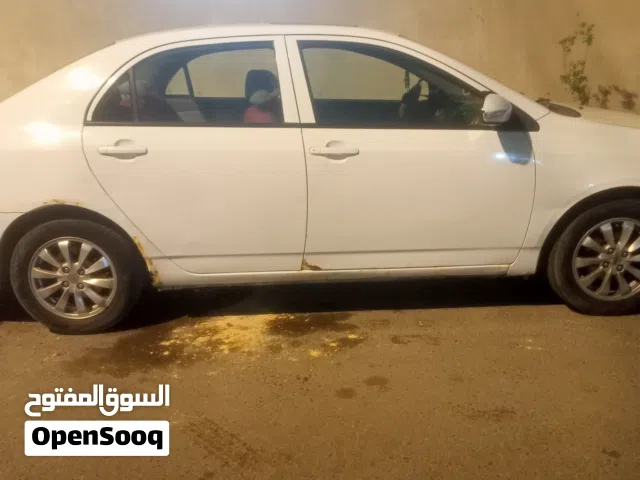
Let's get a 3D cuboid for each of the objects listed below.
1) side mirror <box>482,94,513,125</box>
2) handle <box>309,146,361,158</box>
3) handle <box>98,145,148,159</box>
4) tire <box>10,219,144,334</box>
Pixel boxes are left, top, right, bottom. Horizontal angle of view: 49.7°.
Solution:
[{"bbox_3d":[0.783,-0.574,3.038,0.115,0.128,0.190,-2,17,0],"label":"side mirror"},{"bbox_3d":[0.069,-0.393,3.095,0.220,0.054,0.053,-2,17,0],"label":"handle"},{"bbox_3d":[-0.875,-0.395,3.083,0.220,0.054,0.053,-2,17,0],"label":"handle"},{"bbox_3d":[-1.179,0.154,3.386,0.605,0.600,0.200,-2,17,0],"label":"tire"}]

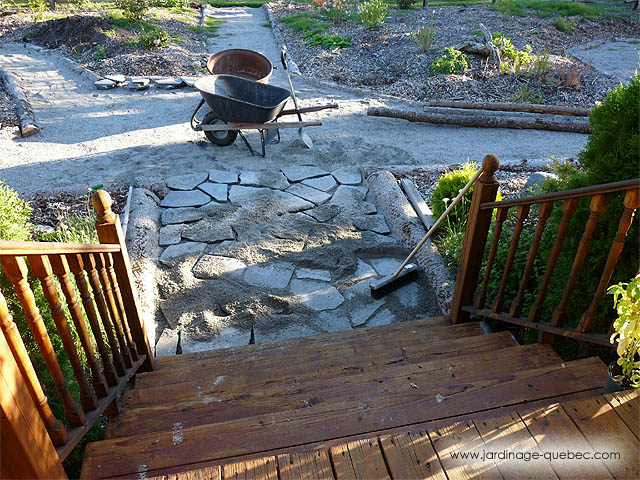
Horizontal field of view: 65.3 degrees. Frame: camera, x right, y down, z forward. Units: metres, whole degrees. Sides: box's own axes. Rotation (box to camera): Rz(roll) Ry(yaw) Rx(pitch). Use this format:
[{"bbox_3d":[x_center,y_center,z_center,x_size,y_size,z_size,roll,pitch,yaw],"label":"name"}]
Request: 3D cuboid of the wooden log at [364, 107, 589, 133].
[{"bbox_3d":[2.192,-1.580,6.516,3.170,0.190,0.220,7,33,11],"label":"wooden log"}]

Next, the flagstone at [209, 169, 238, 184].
[{"bbox_3d":[-1.009,-0.634,5.216,0.326,0.055,0.310,-1,33,-1],"label":"flagstone"}]

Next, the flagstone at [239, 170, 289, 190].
[{"bbox_3d":[-0.566,-0.585,5.145,0.544,0.055,0.441,-1,33,-3],"label":"flagstone"}]

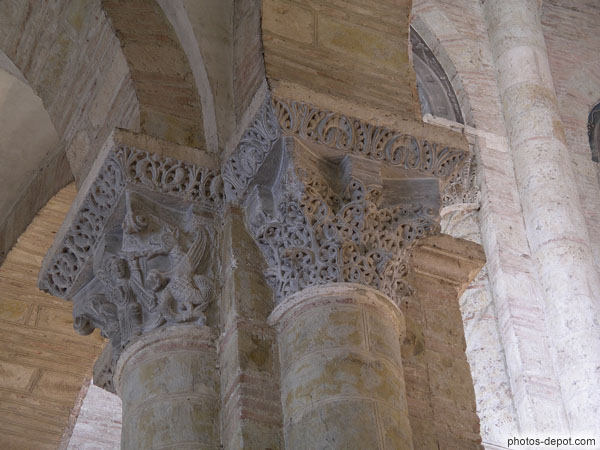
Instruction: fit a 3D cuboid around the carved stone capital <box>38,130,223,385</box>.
[{"bbox_3d":[-0.722,0.297,10.081,0.520,0.860,1.030,14,-47,-19],"label":"carved stone capital"}]

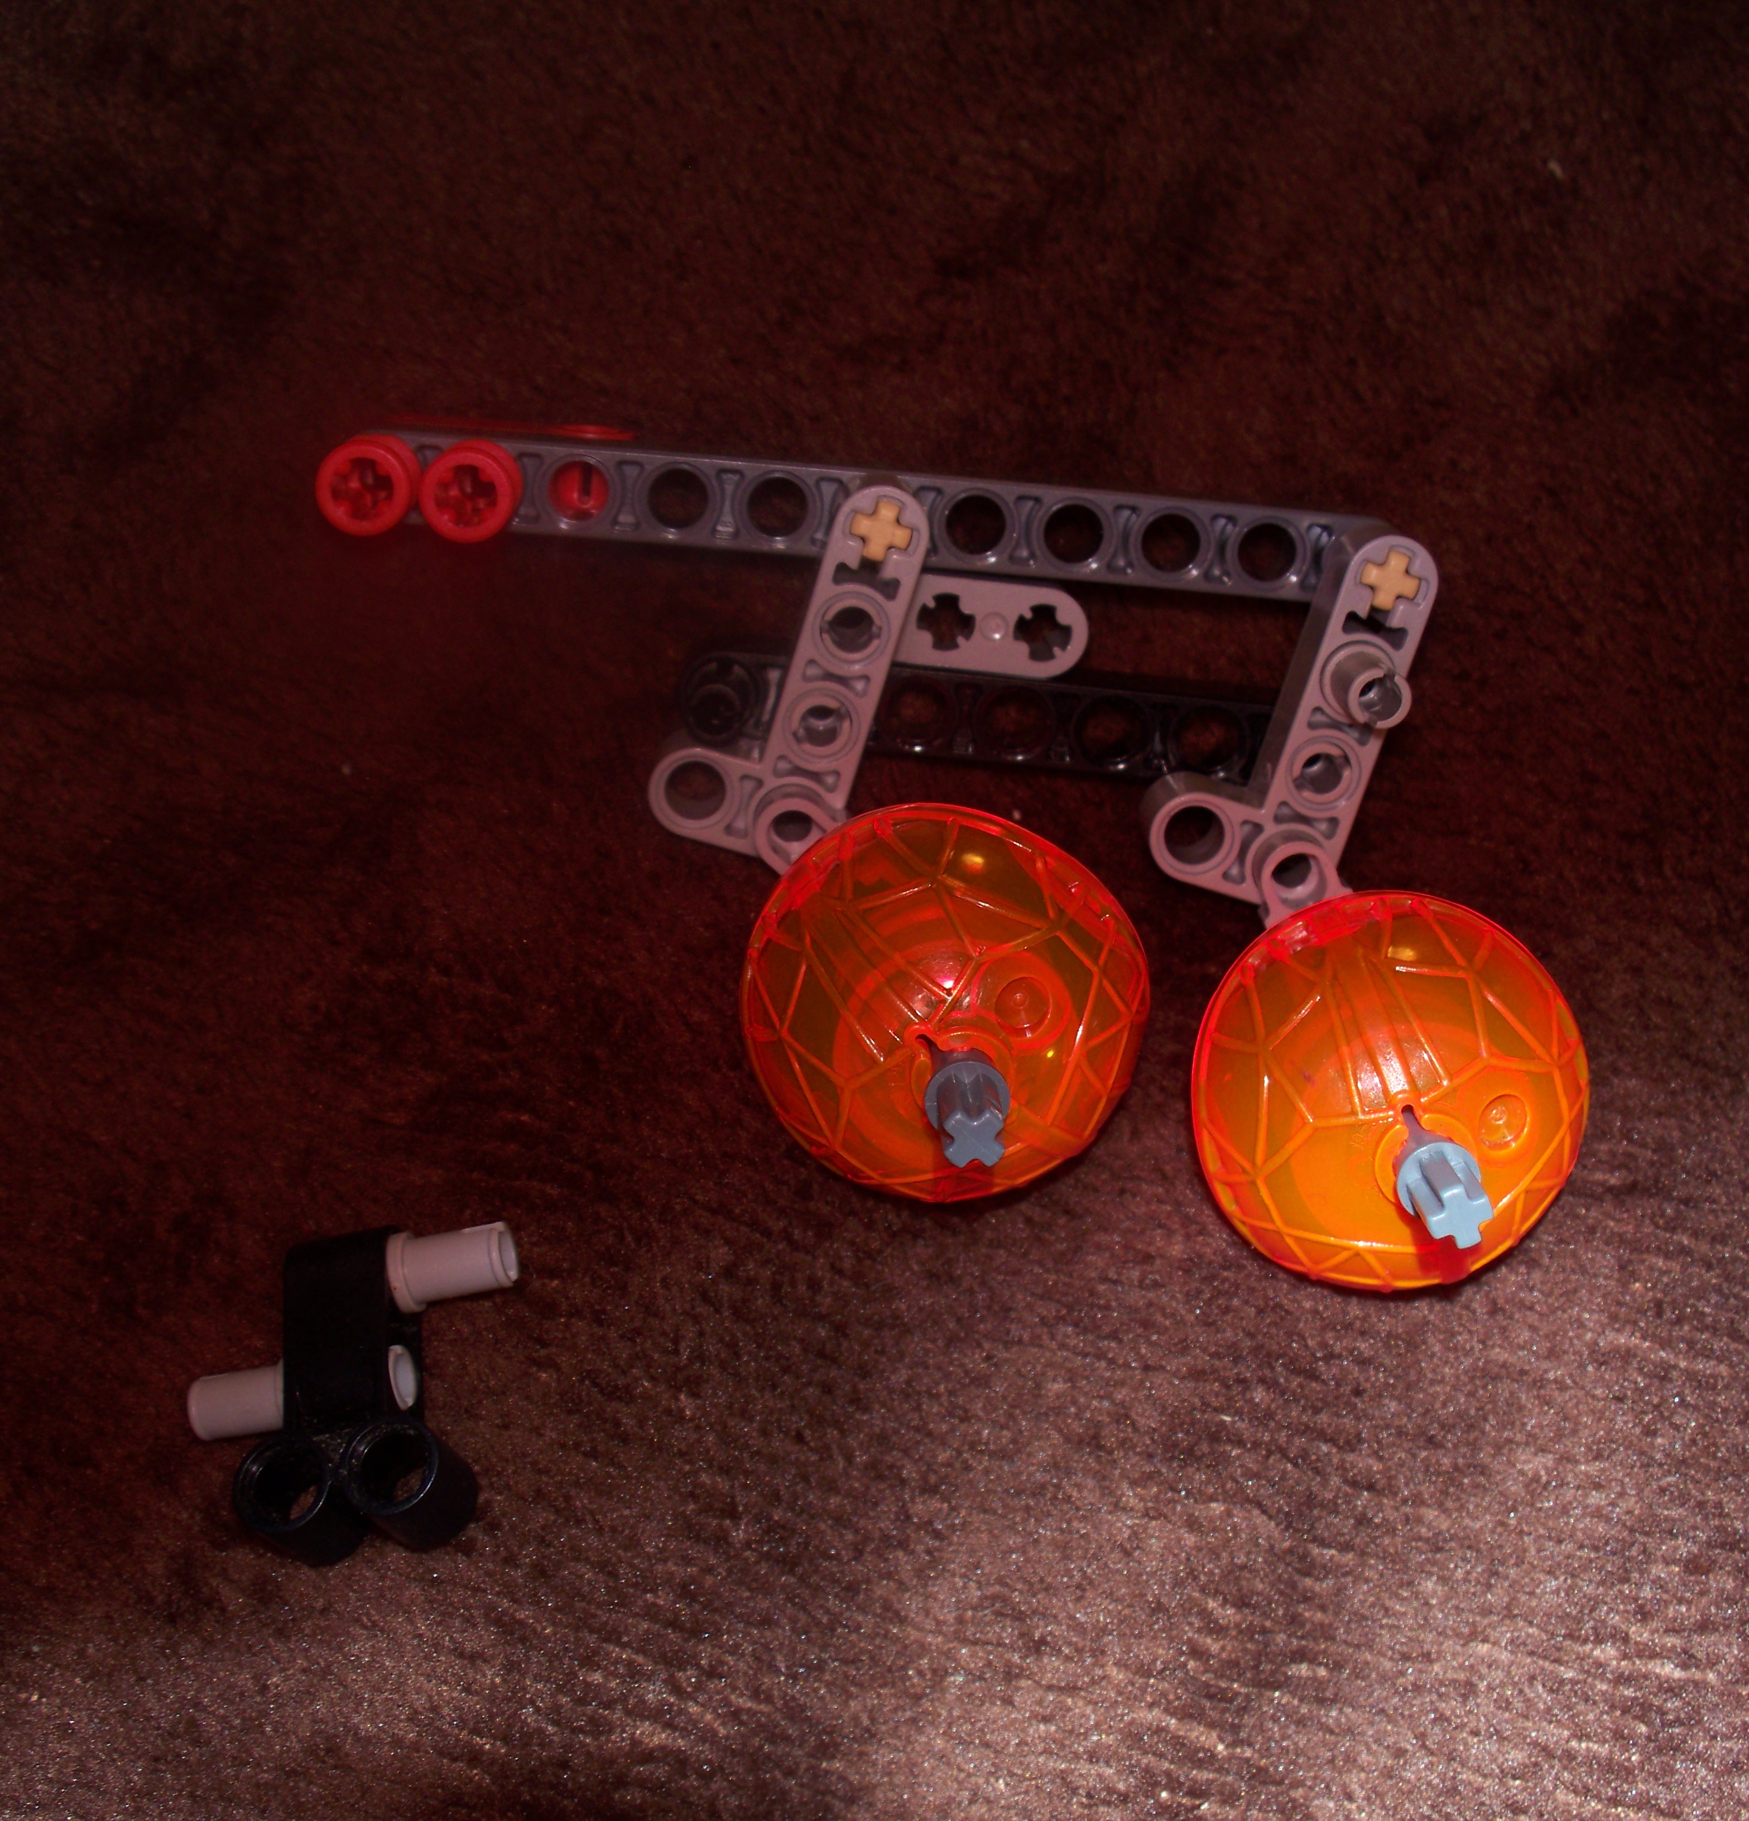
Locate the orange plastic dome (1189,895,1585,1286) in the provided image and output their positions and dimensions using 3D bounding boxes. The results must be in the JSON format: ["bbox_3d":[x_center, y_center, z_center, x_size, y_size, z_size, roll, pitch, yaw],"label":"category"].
[{"bbox_3d":[0.042,0.018,0.192,0.033,0.028,0.033,-1,107,-2],"label":"orange plastic dome"}]

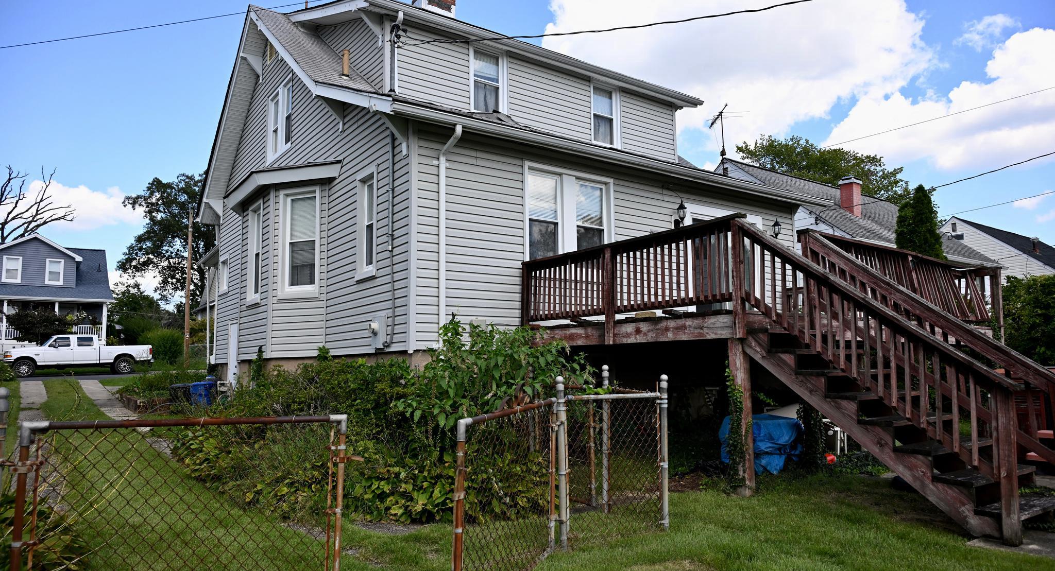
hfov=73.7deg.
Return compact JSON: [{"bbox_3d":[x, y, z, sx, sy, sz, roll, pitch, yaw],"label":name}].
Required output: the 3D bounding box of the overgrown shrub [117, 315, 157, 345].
[{"bbox_3d":[-22.331,3.276,40.500,2.700,3.000,2.700,4,-9,-35],"label":"overgrown shrub"}]

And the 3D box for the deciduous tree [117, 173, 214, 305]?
[{"bbox_3d":[-27.889,-1.002,57.000,11.300,16.300,11.300,4,-9,-35],"label":"deciduous tree"}]

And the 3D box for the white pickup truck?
[{"bbox_3d":[-21.298,3.346,33.593,5.850,1.920,2.000,4,-9,-35],"label":"white pickup truck"}]

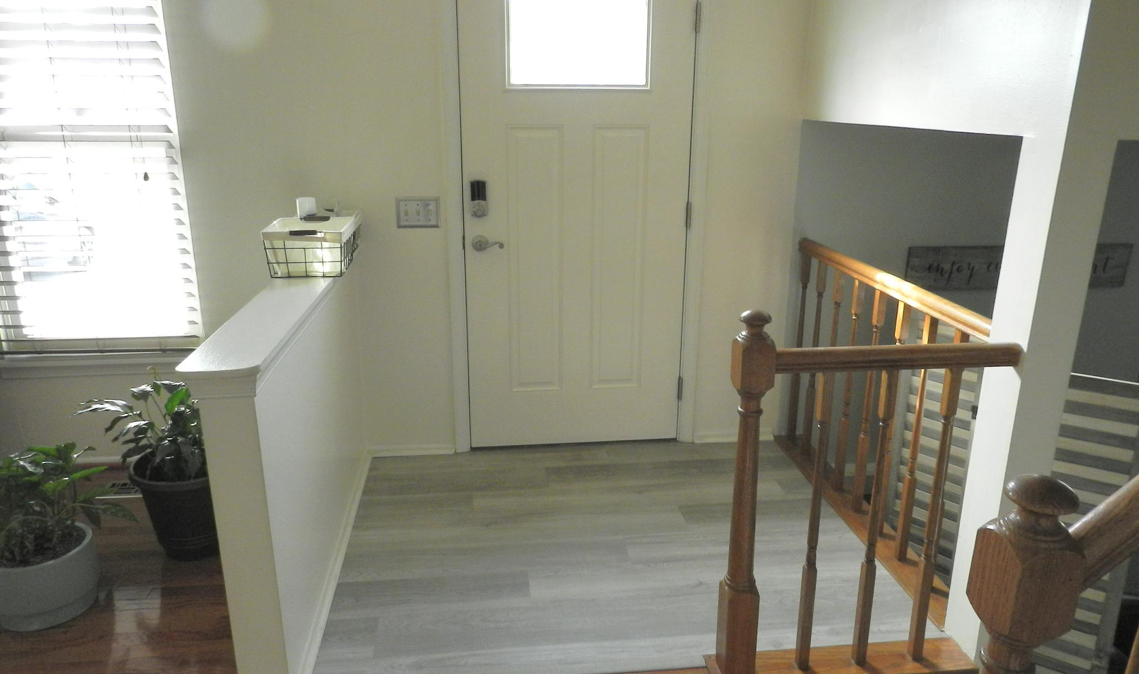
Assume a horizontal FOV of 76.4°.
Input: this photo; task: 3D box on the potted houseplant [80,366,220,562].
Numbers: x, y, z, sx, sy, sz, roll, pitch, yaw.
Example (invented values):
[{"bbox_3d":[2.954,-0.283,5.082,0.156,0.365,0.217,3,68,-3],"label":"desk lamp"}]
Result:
[{"bbox_3d":[-1.305,0.405,2.396,0.532,0.634,0.471,-1,18,-7],"label":"potted houseplant"}]

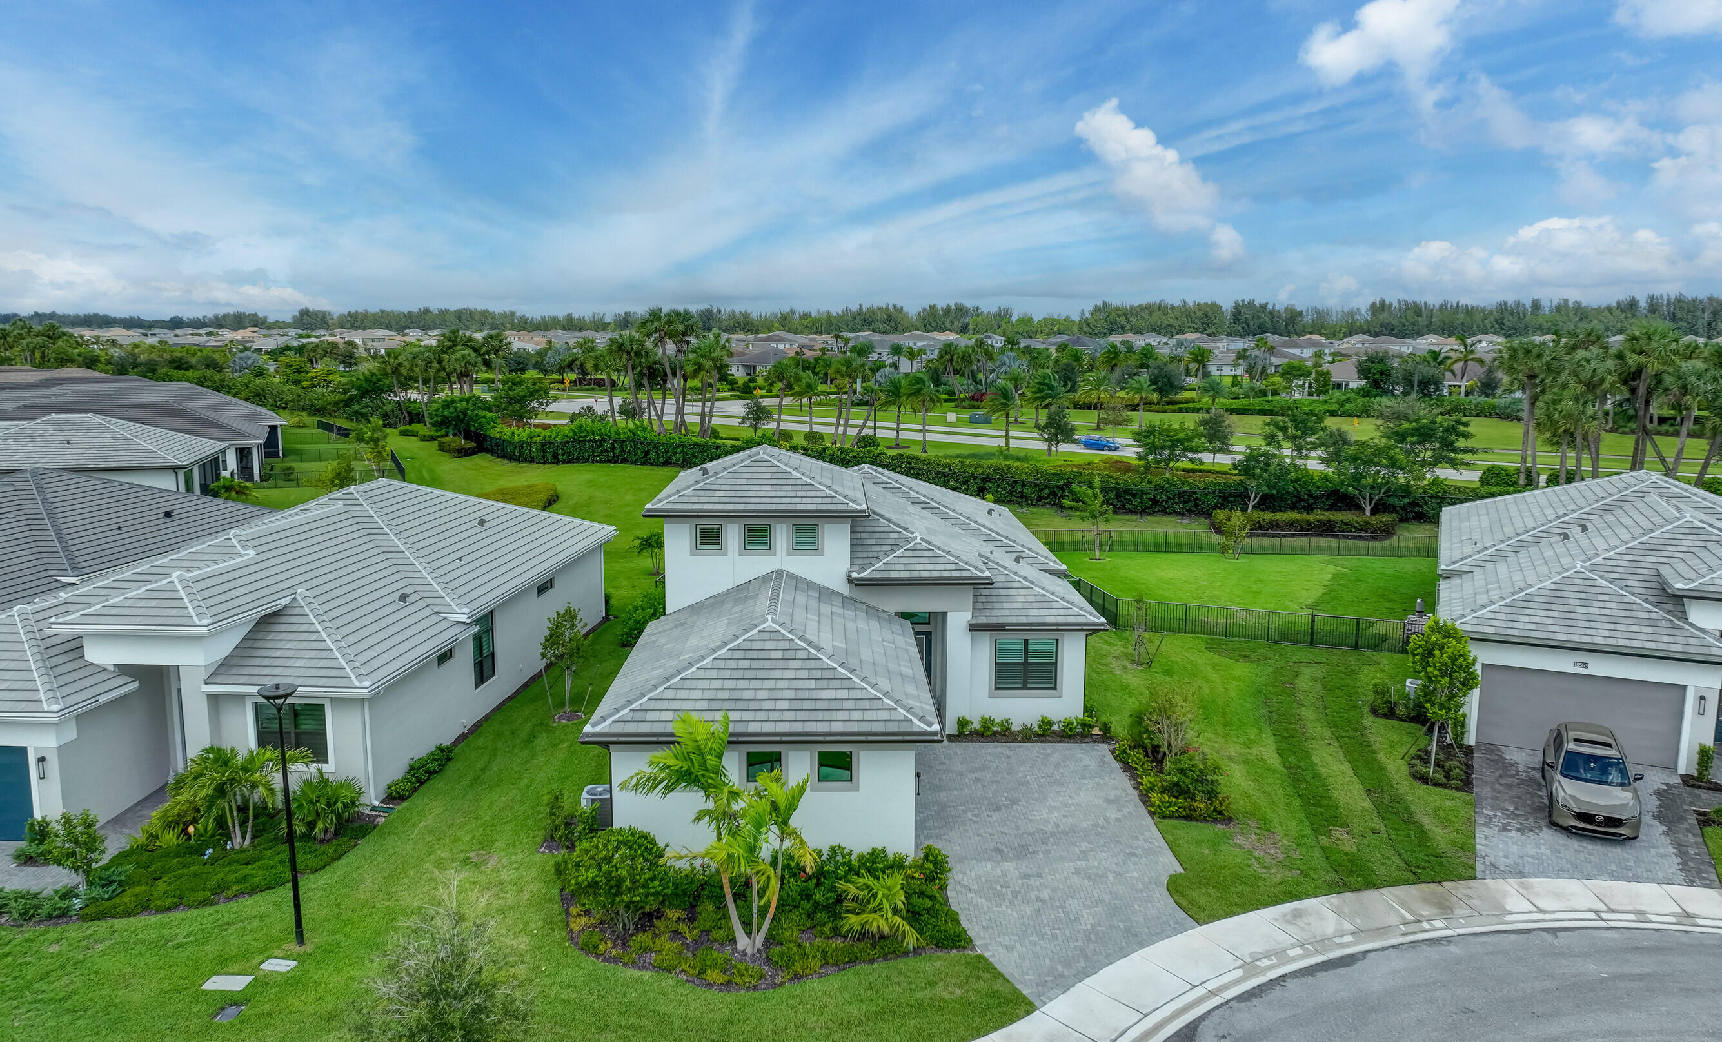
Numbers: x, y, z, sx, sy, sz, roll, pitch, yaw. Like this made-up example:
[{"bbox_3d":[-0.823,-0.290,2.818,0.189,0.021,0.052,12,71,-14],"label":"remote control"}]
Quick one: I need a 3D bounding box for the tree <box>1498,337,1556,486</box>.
[{"bbox_3d":[50.872,-8.116,91.089,4.000,11.400,4.000,0,9,0],"label":"tree"}]

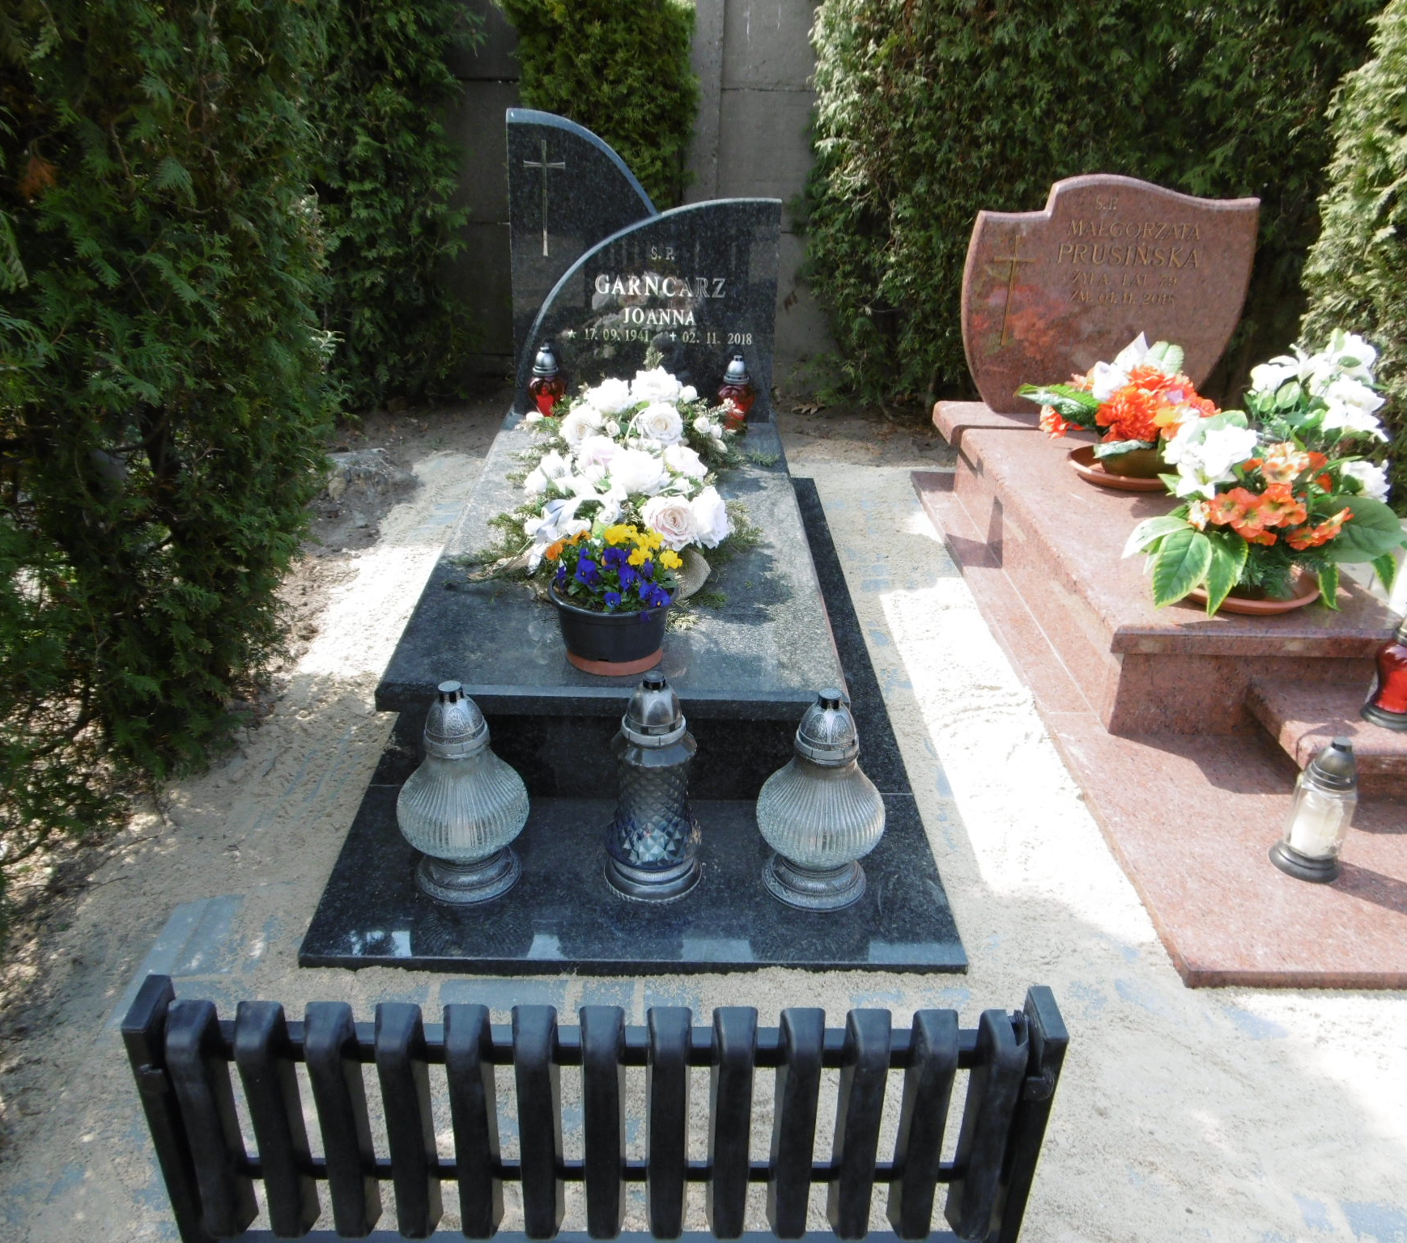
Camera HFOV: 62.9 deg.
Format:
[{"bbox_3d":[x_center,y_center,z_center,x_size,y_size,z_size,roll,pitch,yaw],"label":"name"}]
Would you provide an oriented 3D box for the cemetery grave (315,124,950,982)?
[{"bbox_3d":[-0.102,-0.436,2.473,1.000,1.065,2.194,1,27,-2],"label":"cemetery grave"}]

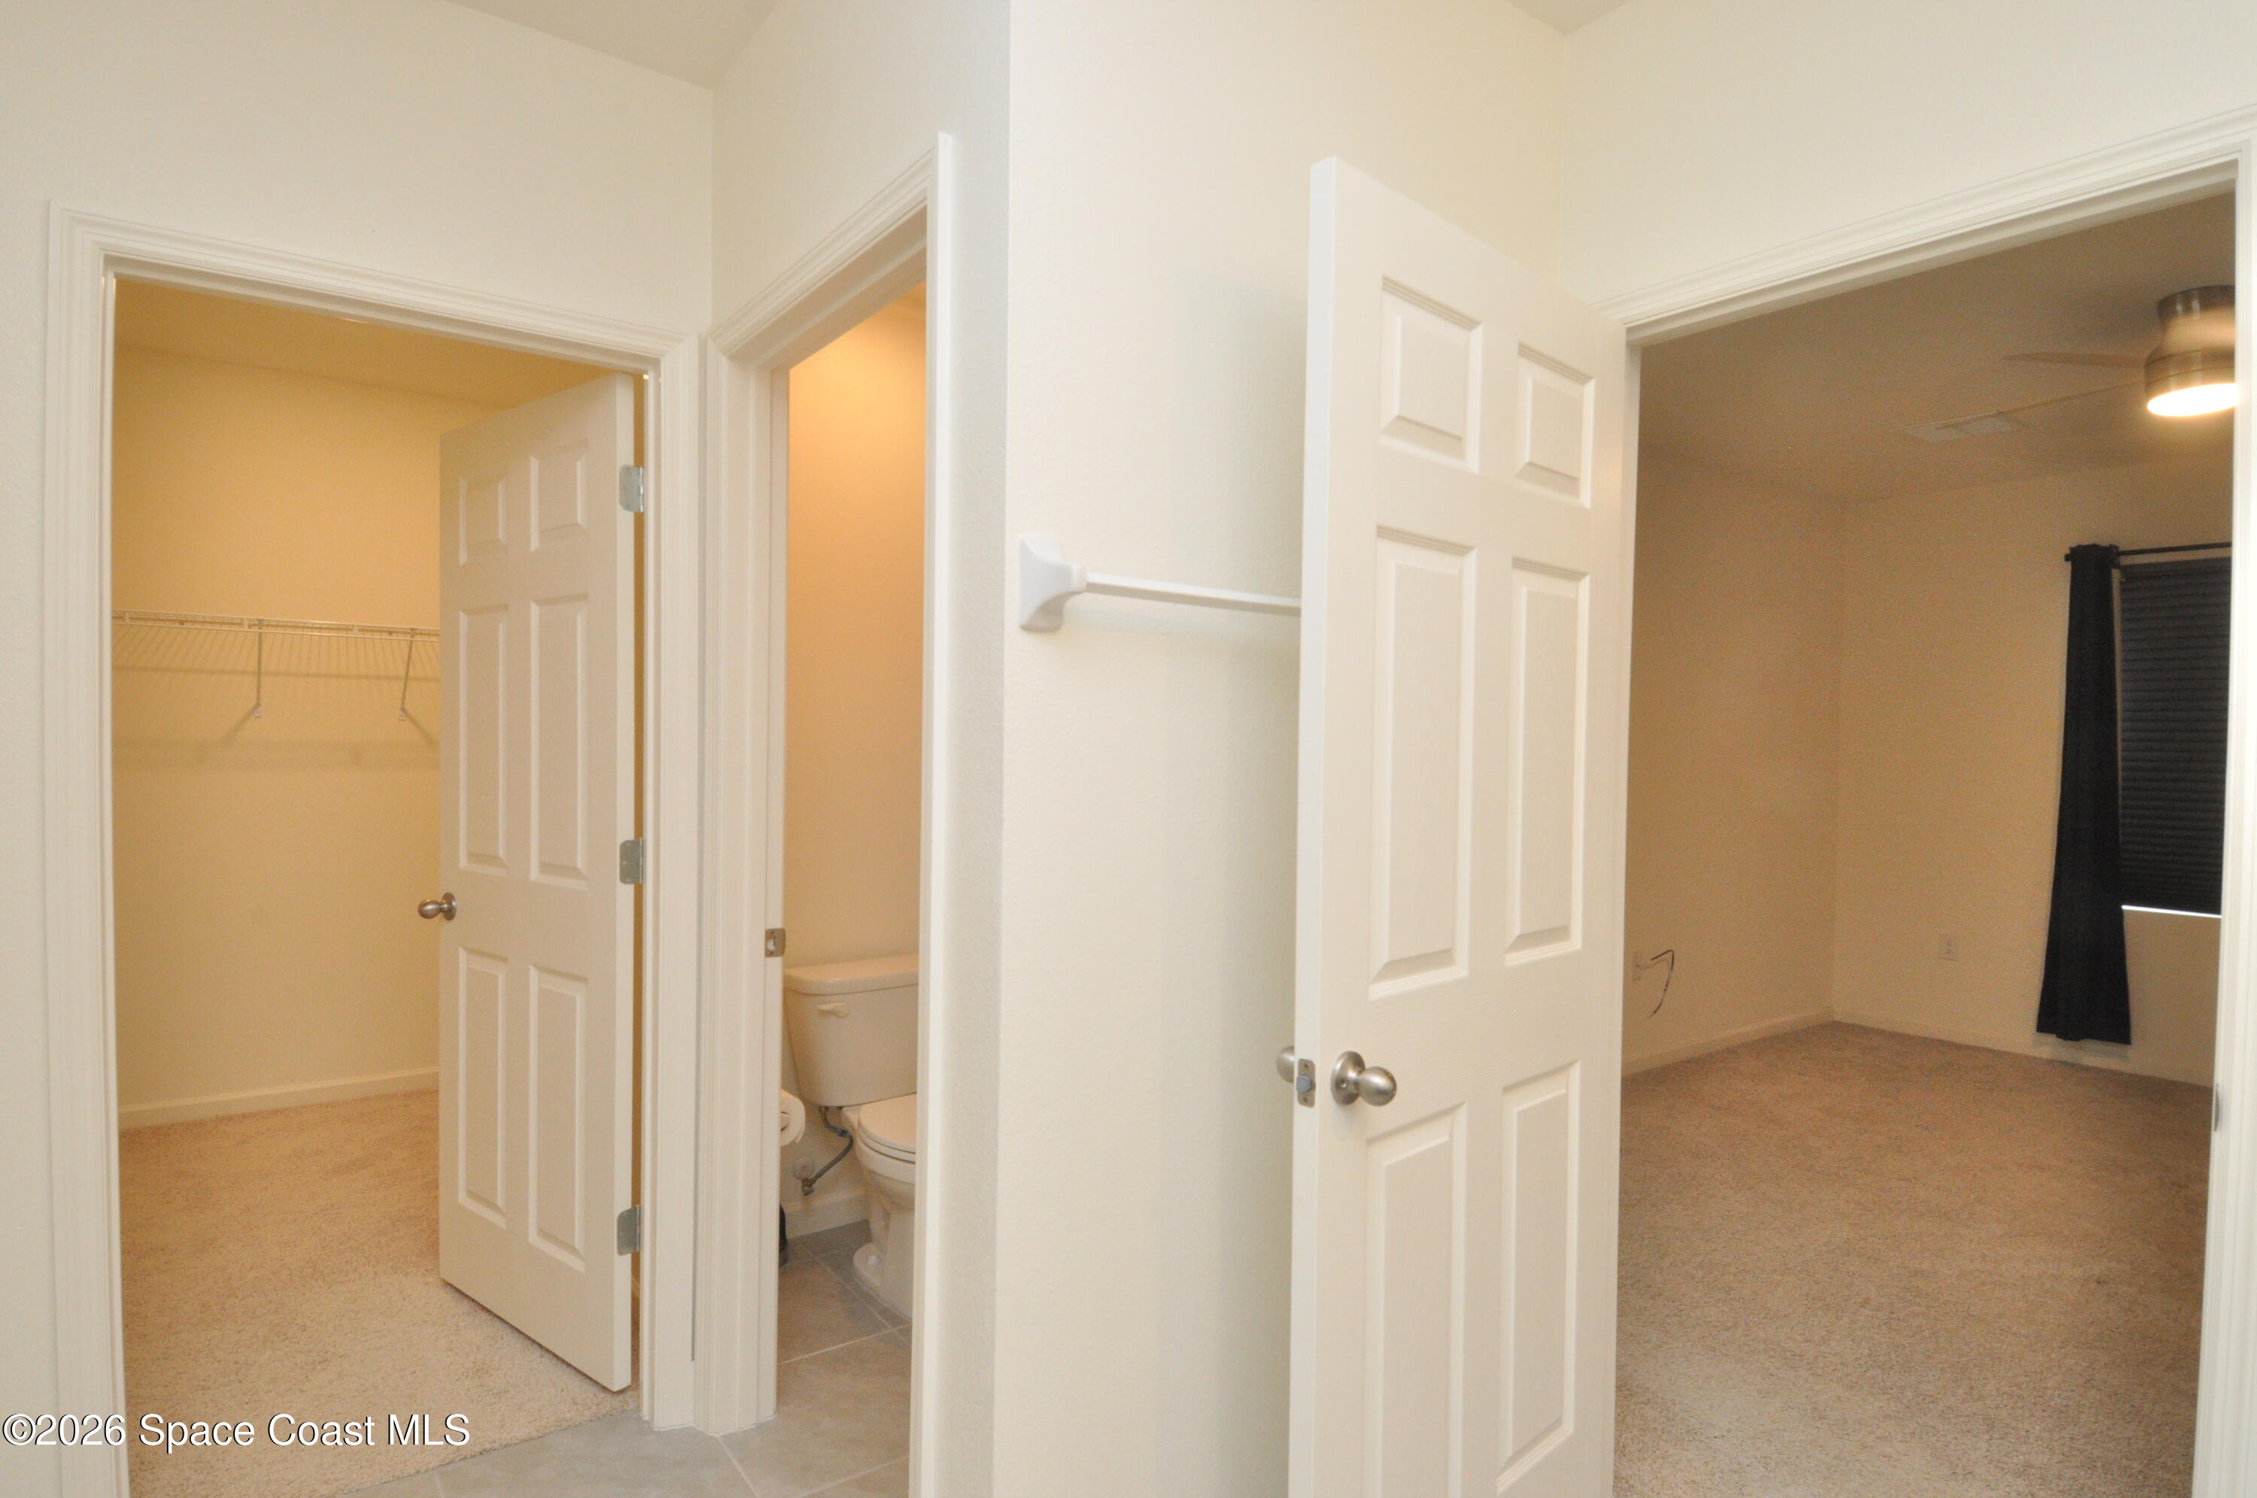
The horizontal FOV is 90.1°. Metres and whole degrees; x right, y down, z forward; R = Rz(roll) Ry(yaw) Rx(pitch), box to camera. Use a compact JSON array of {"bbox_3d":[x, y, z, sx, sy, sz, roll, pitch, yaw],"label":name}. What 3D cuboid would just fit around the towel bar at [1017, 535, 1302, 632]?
[{"bbox_3d":[0.157,-0.192,1.484,0.660,0.108,0.080,0,1,-37],"label":"towel bar"}]

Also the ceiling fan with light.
[{"bbox_3d":[2.893,-1.071,2.990,1.300,0.265,1.300,0,1,-37],"label":"ceiling fan with light"}]

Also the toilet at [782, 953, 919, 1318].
[{"bbox_3d":[-0.515,0.943,2.771,0.460,0.745,0.730,0,1,-37],"label":"toilet"}]

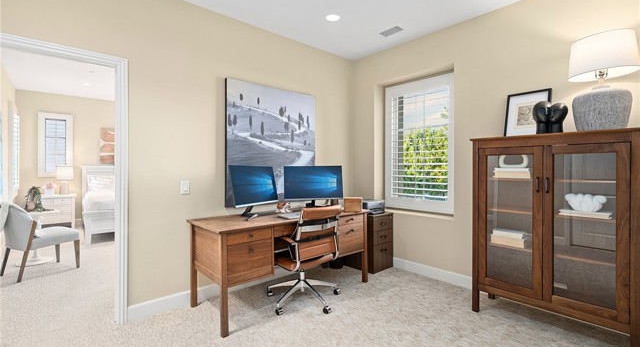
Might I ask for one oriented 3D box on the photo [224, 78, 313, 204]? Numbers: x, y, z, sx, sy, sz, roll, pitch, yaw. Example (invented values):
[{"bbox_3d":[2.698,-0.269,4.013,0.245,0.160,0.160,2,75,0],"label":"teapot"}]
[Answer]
[{"bbox_3d":[-0.496,-0.303,3.145,1.130,1.260,0.050,-1,1,-42],"label":"photo"}]

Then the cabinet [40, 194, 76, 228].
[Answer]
[{"bbox_3d":[-5.205,0.782,5.553,0.690,0.710,0.460,-1,1,-42],"label":"cabinet"}]

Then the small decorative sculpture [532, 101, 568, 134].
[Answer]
[{"bbox_3d":[1.782,-0.424,2.199,0.140,0.270,0.190,-1,1,-42],"label":"small decorative sculpture"}]

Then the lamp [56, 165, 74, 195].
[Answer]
[{"bbox_3d":[-5.059,0.134,5.674,0.290,0.567,0.290,-1,1,-42],"label":"lamp"}]

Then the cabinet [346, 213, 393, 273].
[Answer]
[{"bbox_3d":[0.585,0.841,3.640,0.385,0.672,0.540,-1,1,-42],"label":"cabinet"}]

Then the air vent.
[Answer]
[{"bbox_3d":[0.795,-1.567,3.147,0.140,0.020,0.250,-1,1,-42],"label":"air vent"}]

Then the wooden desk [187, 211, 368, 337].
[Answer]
[{"bbox_3d":[-0.334,0.807,2.833,1.640,0.762,0.690,-1,1,-42],"label":"wooden desk"}]

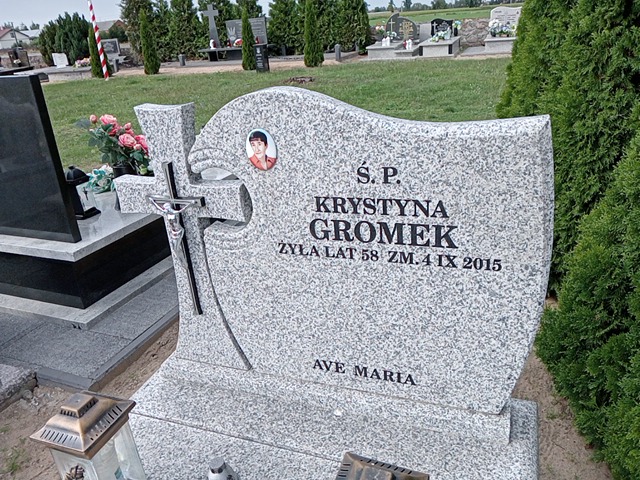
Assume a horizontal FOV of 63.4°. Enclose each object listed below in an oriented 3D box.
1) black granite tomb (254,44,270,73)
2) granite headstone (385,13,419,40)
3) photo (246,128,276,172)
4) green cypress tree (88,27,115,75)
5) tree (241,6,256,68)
[{"bbox_3d":[-1.787,-5.575,15.900,0.290,0.753,0.290,5,25,20],"label":"black granite tomb"},{"bbox_3d":[2.836,-7.366,17.900,1.080,0.806,0.150,5,25,20],"label":"granite headstone"},{"bbox_3d":[-0.135,-0.208,1.200,0.080,0.100,0.010,5,25,20],"label":"photo"},{"bbox_3d":[-7.787,-6.673,18.400,0.540,1.642,0.540,5,25,20],"label":"green cypress tree"},{"bbox_3d":[-2.247,-6.499,16.700,0.420,1.912,0.420,5,25,20],"label":"tree"}]

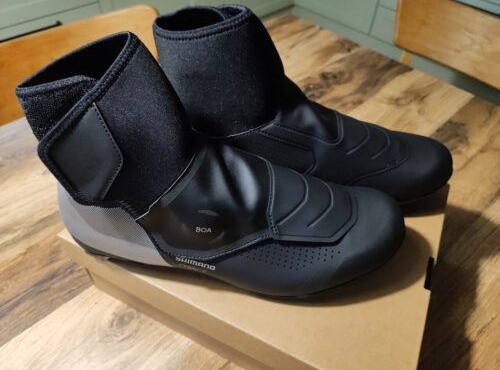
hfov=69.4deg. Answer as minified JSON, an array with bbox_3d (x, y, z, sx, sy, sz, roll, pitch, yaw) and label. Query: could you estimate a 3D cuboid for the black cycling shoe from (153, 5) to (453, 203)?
[{"bbox_3d":[0.059,-0.071,0.338,0.292,0.178,0.108,8,49,5],"label":"black cycling shoe"}]

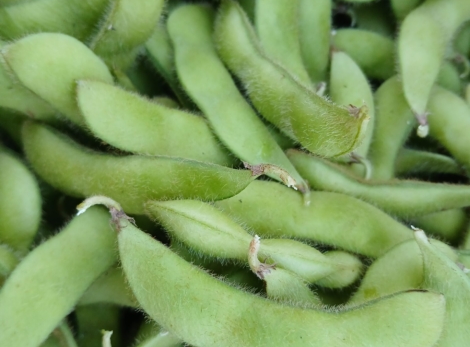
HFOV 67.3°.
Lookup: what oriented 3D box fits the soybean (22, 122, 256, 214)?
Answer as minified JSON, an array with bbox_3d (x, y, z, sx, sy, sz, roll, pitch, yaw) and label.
[{"bbox_3d":[-0.030,0.001,0.097,0.069,0.010,0.020,13,67,6],"label":"soybean"}]

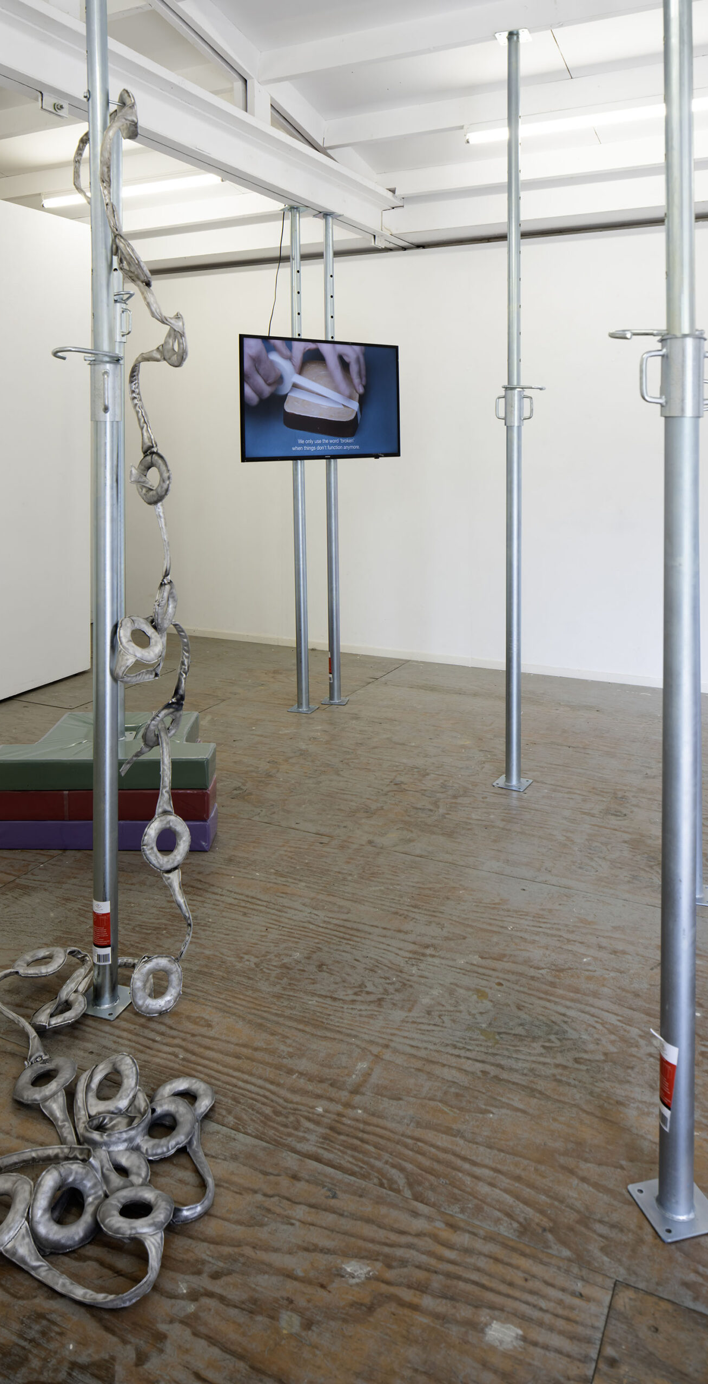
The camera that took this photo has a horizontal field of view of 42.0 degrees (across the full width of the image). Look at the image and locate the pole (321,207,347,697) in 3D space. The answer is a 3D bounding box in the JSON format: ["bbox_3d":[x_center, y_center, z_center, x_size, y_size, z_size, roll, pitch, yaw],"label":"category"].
[{"bbox_3d":[-0.106,-1.134,4.500,0.130,2.390,0.130,-1,1,12],"label":"pole"}]

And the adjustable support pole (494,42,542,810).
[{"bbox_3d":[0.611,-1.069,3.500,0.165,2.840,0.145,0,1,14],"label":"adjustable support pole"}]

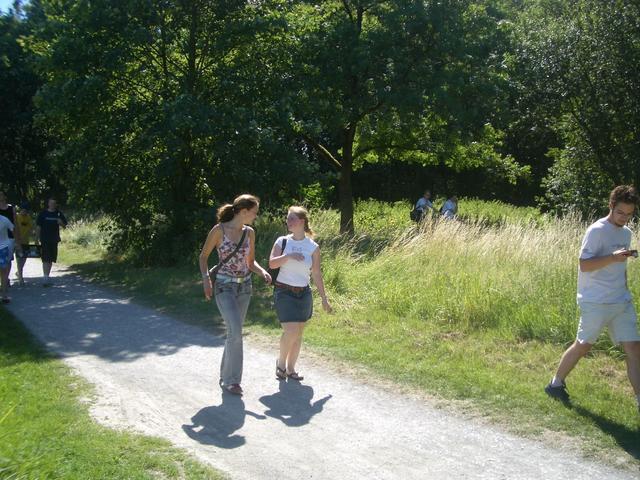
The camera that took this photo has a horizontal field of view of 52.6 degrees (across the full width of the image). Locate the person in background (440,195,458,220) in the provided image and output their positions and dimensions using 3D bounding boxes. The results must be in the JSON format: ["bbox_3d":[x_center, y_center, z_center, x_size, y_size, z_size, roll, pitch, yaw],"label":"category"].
[{"bbox_3d":[4.042,-0.571,20.244,0.420,1.700,0.500,1,3,10],"label":"person in background"}]

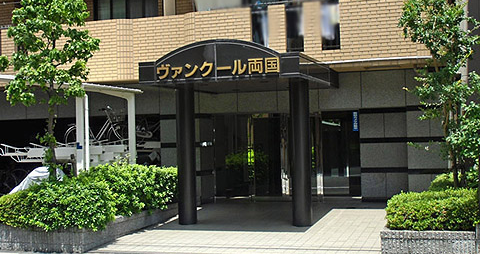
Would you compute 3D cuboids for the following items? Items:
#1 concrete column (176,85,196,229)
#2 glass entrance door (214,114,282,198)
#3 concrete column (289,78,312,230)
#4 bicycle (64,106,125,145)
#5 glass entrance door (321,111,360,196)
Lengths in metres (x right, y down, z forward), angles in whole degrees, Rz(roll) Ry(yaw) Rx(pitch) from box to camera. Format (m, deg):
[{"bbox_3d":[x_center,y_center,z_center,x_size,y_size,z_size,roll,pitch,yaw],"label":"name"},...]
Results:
[{"bbox_3d":[-0.982,0.499,13.370,0.320,2.582,0.320,-1,-2,0],"label":"concrete column"},{"bbox_3d":[0.194,0.657,16.507,1.632,1.909,0.090,-2,-2,18],"label":"glass entrance door"},{"bbox_3d":[1.075,0.443,12.694,0.320,2.583,0.320,-2,-2,18],"label":"concrete column"},{"bbox_3d":[-3.215,0.065,16.433,1.800,1.100,0.570,-2,-2,18],"label":"bicycle"},{"bbox_3d":[2.210,0.592,15.844,0.873,1.866,0.090,-2,-2,18],"label":"glass entrance door"}]

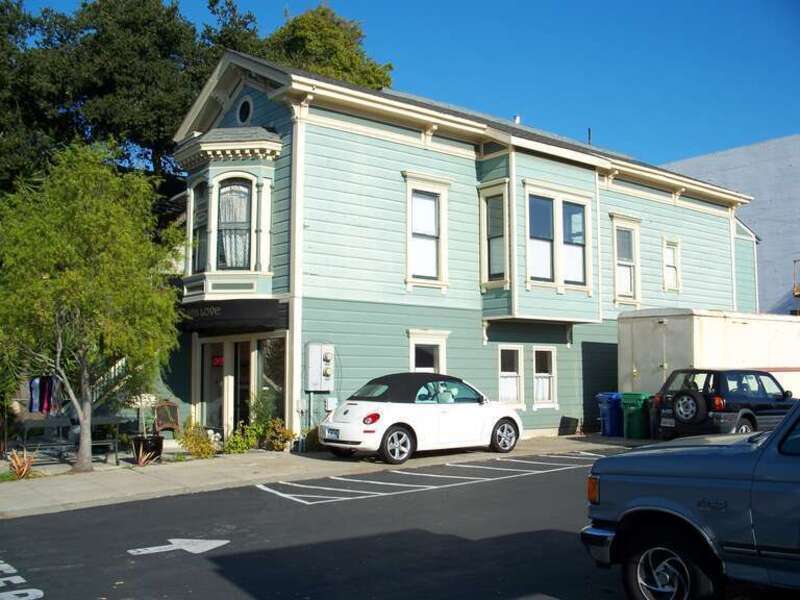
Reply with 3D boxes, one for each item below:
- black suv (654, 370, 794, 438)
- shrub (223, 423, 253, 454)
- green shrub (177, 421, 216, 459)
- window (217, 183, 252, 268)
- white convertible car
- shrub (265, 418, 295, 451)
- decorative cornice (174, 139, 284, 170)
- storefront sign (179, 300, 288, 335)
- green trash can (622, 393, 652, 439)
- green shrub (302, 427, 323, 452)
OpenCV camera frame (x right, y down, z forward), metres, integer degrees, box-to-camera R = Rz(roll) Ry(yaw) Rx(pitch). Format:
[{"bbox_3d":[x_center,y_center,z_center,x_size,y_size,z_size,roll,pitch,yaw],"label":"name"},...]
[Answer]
[{"bbox_3d":[7.506,2.378,18.957,4.120,1.660,1.700,4,-7,-40],"label":"black suv"},{"bbox_3d":[-3.021,2.540,15.900,0.540,0.600,0.513,-1,-6,5],"label":"shrub"},{"bbox_3d":[-3.613,2.441,15.224,0.680,0.670,0.646,-1,-6,5],"label":"green shrub"},{"bbox_3d":[-3.303,-1.492,17.159,0.730,1.818,0.150,-1,-6,5],"label":"window"},{"bbox_3d":[0.456,2.058,15.440,4.130,1.500,1.730,4,-7,-39],"label":"white convertible car"},{"bbox_3d":[-2.323,2.569,16.214,0.560,0.600,0.532,-1,-6,5],"label":"shrub"},{"bbox_3d":[-3.851,-2.879,17.911,1.300,0.428,3.050,4,-7,-39],"label":"decorative cornice"},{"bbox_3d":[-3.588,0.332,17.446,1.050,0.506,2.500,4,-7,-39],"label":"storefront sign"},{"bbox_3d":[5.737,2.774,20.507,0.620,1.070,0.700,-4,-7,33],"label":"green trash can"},{"bbox_3d":[-1.595,2.616,16.096,0.460,0.480,0.437,-1,-6,5],"label":"green shrub"}]

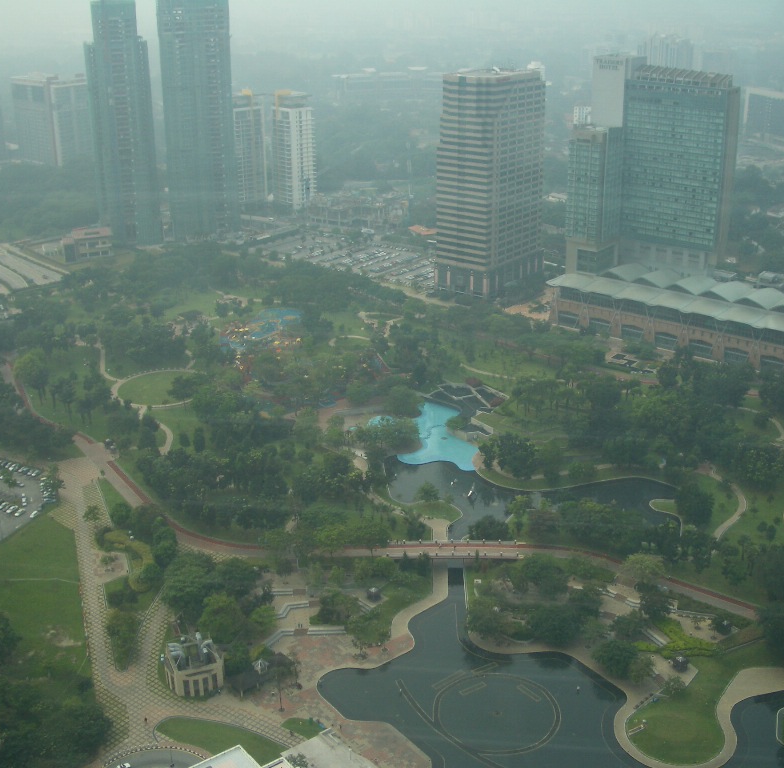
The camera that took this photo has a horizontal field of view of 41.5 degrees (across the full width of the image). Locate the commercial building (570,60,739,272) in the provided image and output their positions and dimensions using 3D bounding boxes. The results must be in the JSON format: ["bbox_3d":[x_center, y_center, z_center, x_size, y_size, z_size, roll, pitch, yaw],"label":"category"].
[{"bbox_3d":[143.190,-110.300,576.120,79.000,131.000,34.000,17,27,38],"label":"commercial building"}]

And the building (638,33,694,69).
[{"bbox_3d":[446.250,-515.370,1677.130,72.000,90.000,42.000,12,24,28],"label":"building"}]

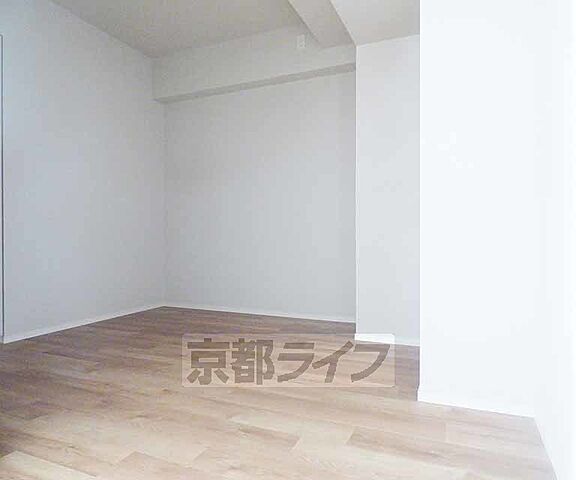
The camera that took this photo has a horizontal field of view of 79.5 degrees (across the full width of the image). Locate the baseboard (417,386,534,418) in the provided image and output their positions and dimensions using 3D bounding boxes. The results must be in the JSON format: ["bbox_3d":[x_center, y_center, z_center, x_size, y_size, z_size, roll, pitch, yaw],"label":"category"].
[{"bbox_3d":[0.793,0.692,1.487,0.440,0.055,0.015,0,0,20],"label":"baseboard"}]

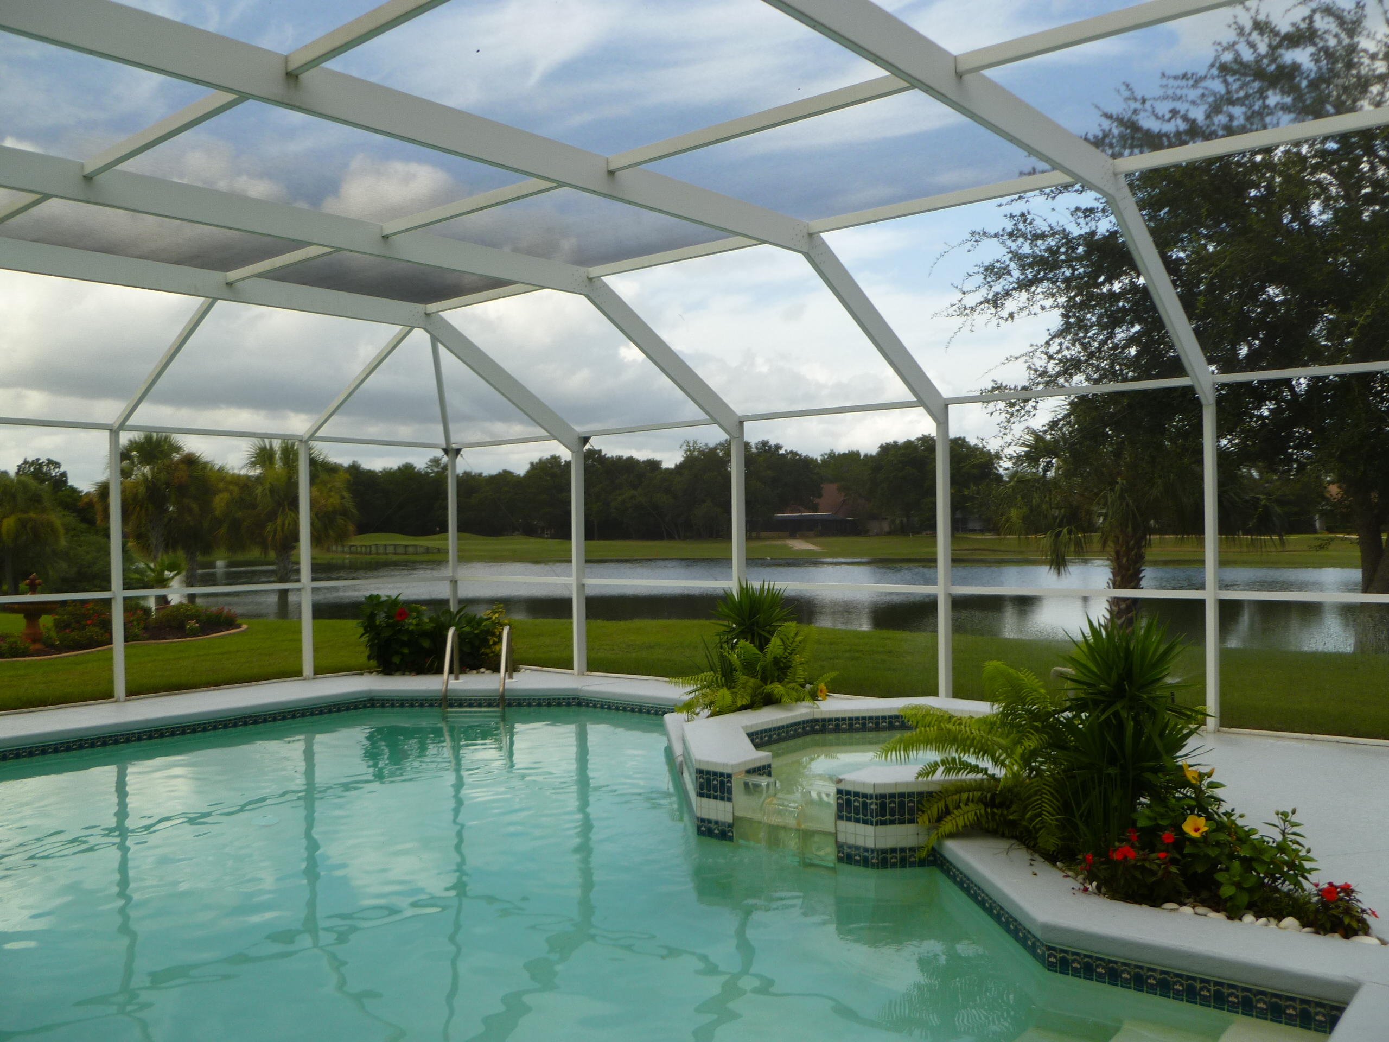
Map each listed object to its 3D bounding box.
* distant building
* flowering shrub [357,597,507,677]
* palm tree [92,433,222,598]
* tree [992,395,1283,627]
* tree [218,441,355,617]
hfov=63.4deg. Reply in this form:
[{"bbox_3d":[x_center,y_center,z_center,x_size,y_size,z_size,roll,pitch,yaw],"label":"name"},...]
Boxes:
[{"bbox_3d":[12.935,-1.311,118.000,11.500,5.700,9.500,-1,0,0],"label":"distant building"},{"bbox_3d":[-2.602,1.120,11.200,1.500,0.770,0.800,-1,0,0],"label":"flowering shrub"},{"bbox_3d":[-14.117,0.071,29.500,3.400,4.750,3.400,-1,0,0],"label":"palm tree"},{"bbox_3d":[6.399,0.008,16.300,4.100,3.700,4.000,-1,0,0],"label":"tree"},{"bbox_3d":[-10.531,0.238,29.000,3.500,4.550,3.500,-1,0,0],"label":"tree"}]

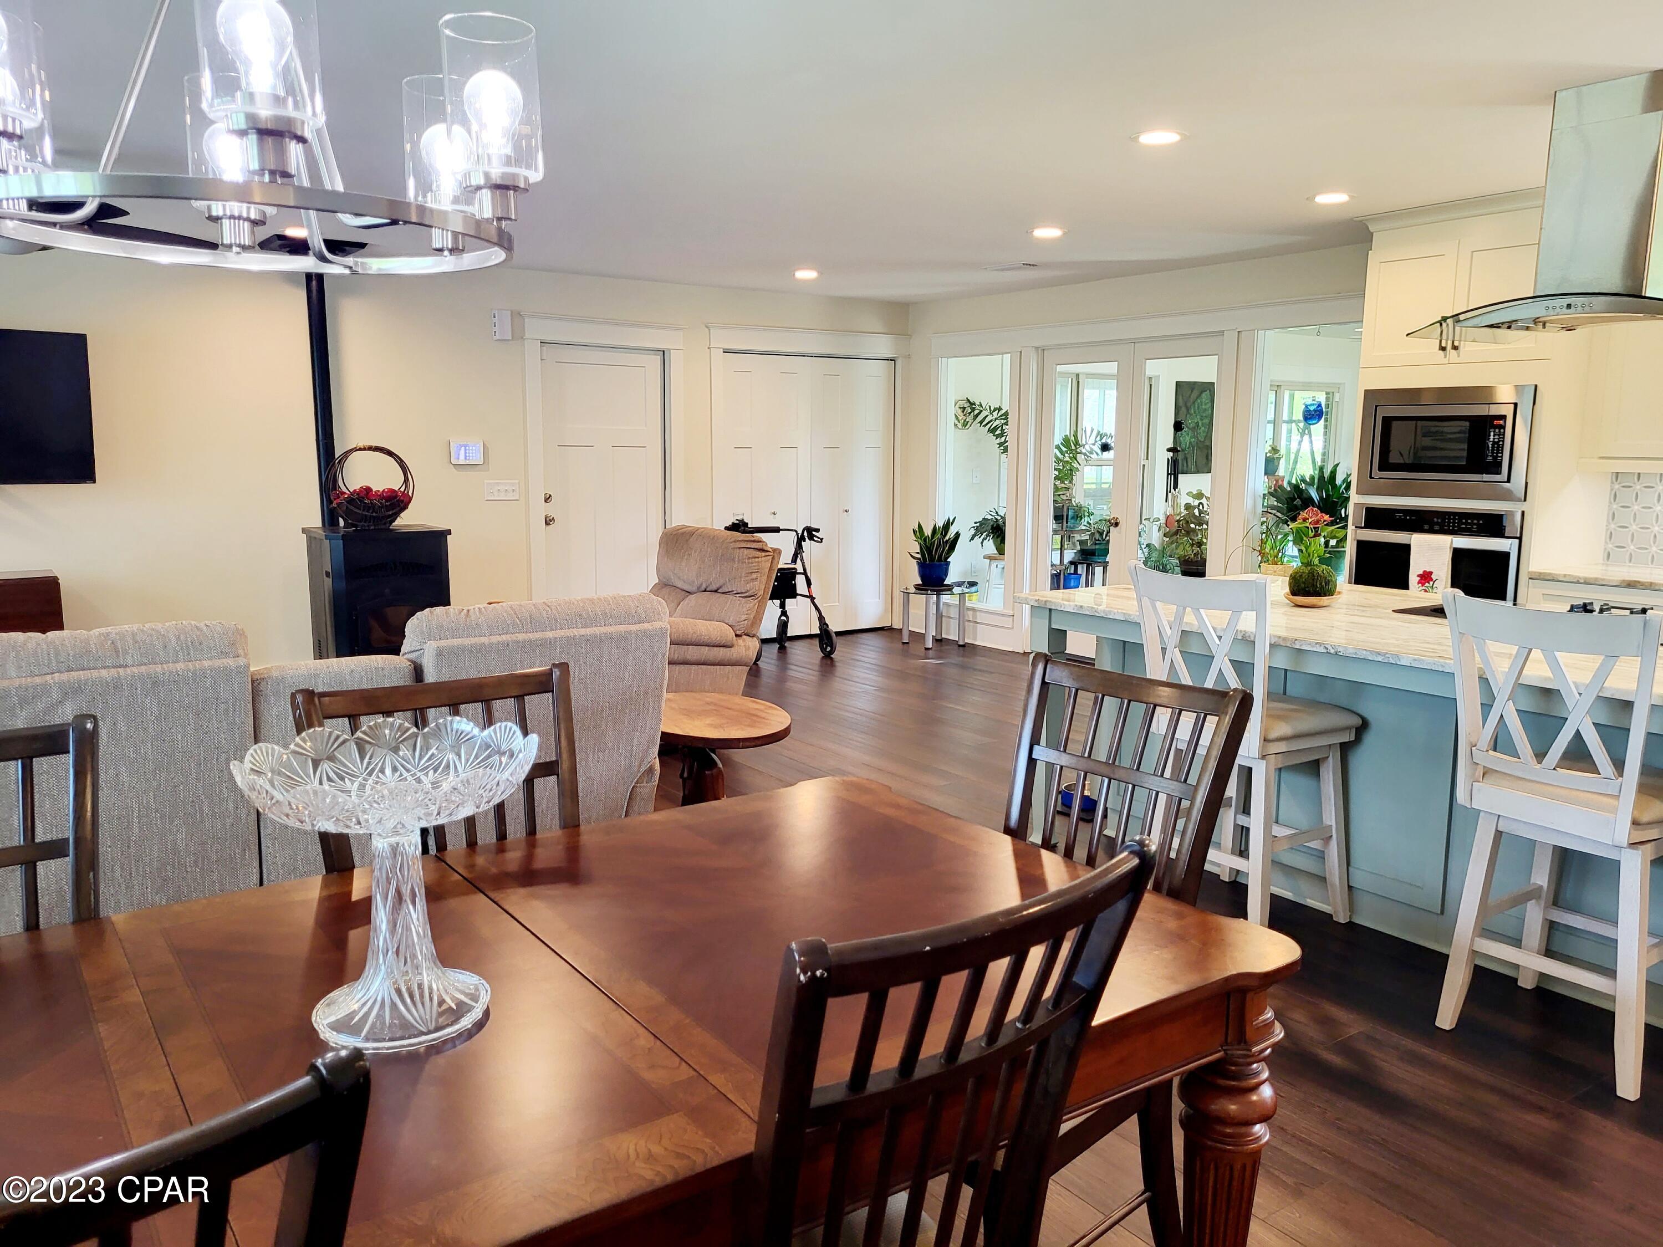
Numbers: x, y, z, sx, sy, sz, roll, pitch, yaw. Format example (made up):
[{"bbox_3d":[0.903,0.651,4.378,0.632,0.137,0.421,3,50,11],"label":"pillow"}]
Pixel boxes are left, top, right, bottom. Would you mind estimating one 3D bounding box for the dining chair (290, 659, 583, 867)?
[{"bbox_3d":[-0.592,0.627,2.205,0.500,1.000,0.560,-5,10,-34],"label":"dining chair"}]

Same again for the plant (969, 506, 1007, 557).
[{"bbox_3d":[1.298,-0.702,9.387,0.480,0.380,0.460,1,9,8],"label":"plant"}]

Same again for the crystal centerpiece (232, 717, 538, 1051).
[{"bbox_3d":[-0.544,0.322,1.566,0.357,0.336,0.357,-6,10,-34],"label":"crystal centerpiece"}]

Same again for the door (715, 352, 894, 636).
[{"bbox_3d":[-0.158,-0.915,9.100,1.500,2.030,0.060,-5,10,-34],"label":"door"}]

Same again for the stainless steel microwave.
[{"bbox_3d":[2.811,-0.799,5.532,0.420,0.472,0.755,-6,10,-34],"label":"stainless steel microwave"}]

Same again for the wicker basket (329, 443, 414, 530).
[{"bbox_3d":[-2.484,-0.730,6.739,0.455,0.440,0.370,-6,10,-34],"label":"wicker basket"}]

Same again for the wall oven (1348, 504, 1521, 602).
[{"bbox_3d":[2.839,-0.163,5.624,0.600,0.720,0.765,-5,10,-34],"label":"wall oven"}]

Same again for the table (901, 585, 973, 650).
[{"bbox_3d":[0.738,-0.049,8.973,0.500,0.410,0.500,0,9,0],"label":"table"}]

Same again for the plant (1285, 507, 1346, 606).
[{"bbox_3d":[1.621,-0.231,4.166,0.201,0.336,0.201,-5,10,-34],"label":"plant"}]

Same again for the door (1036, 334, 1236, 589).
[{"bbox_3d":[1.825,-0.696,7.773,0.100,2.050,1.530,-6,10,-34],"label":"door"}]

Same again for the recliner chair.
[{"bbox_3d":[-0.800,-0.005,6.399,0.950,1.020,0.900,-4,9,-27],"label":"recliner chair"}]

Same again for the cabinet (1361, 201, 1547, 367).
[{"bbox_3d":[2.873,-1.428,5.435,0.600,0.620,0.810,-5,10,-34],"label":"cabinet"}]

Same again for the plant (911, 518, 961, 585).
[{"bbox_3d":[0.722,-0.491,8.787,0.340,0.501,0.340,0,8,0],"label":"plant"}]

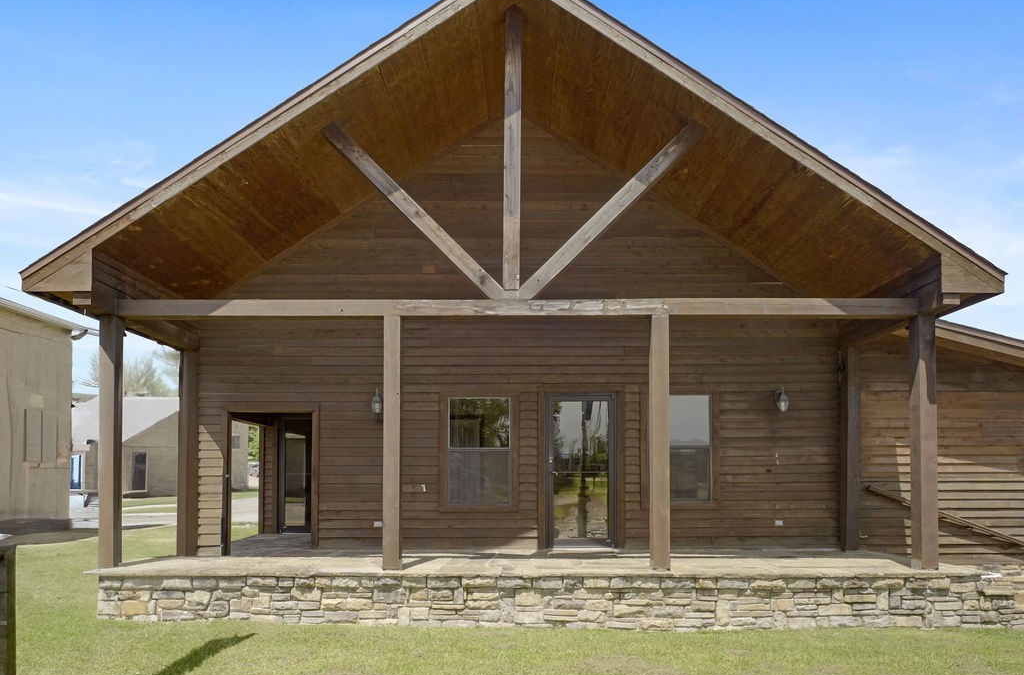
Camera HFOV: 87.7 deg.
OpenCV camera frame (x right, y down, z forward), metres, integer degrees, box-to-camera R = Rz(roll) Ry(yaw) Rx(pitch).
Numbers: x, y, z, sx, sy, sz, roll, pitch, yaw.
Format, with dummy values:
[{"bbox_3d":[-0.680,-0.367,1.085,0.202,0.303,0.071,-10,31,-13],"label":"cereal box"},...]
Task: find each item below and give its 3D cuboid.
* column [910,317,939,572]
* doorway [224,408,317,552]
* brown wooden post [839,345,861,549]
[{"bbox_3d":[4.384,1.086,5.680,0.175,2.675,0.175,0,-2,0],"label":"column"},{"bbox_3d":[-3.233,1.892,7.150,1.145,1.884,0.150,0,-2,0],"label":"doorway"},{"bbox_3d":[4.401,1.413,6.950,0.170,2.616,0.170,0,-2,0],"label":"brown wooden post"}]

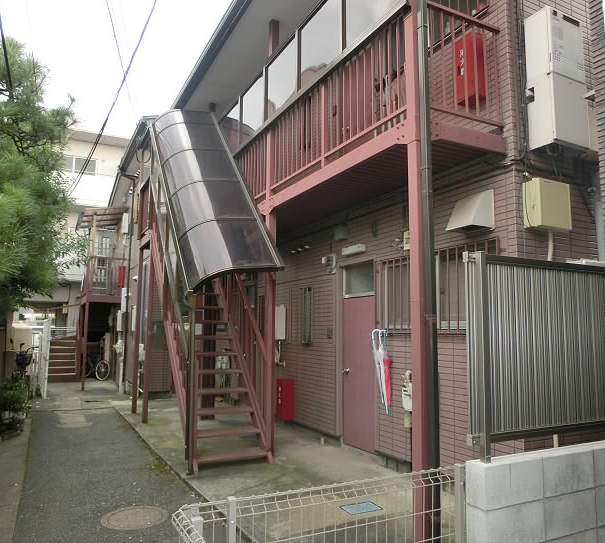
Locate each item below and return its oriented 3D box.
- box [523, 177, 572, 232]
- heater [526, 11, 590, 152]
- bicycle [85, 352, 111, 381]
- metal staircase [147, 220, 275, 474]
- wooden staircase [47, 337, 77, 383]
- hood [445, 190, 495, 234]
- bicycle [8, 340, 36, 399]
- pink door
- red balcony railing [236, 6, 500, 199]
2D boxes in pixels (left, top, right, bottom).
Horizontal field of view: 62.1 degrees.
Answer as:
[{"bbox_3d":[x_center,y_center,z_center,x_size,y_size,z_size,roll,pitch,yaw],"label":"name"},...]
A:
[{"bbox_3d":[2.189,-0.580,4.492,0.400,0.425,0.165,4,-8,-27],"label":"box"},{"bbox_3d":[2.362,-1.744,4.667,0.460,1.260,0.250,4,-8,-27],"label":"heater"},{"bbox_3d":[-6.352,2.787,15.191,1.620,0.970,0.550,-4,-8,31],"label":"bicycle"},{"bbox_3d":[-1.389,0.502,6.902,0.940,3.570,3.100,4,-8,-27],"label":"metal staircase"},{"bbox_3d":[-7.155,2.583,14.962,0.880,1.320,1.350,4,-8,-27],"label":"wooden staircase"},{"bbox_3d":[1.557,-0.572,4.703,0.290,0.370,0.330,4,-8,-27],"label":"hood"},{"bbox_3d":[-6.318,2.262,11.407,0.580,1.100,1.700,4,-8,-27],"label":"bicycle"},{"bbox_3d":[0.741,1.262,6.435,0.060,1.910,0.730,4,-8,-27],"label":"pink door"},{"bbox_3d":[0.265,-1.567,6.513,1.050,0.980,4.800,4,-8,-27],"label":"red balcony railing"}]

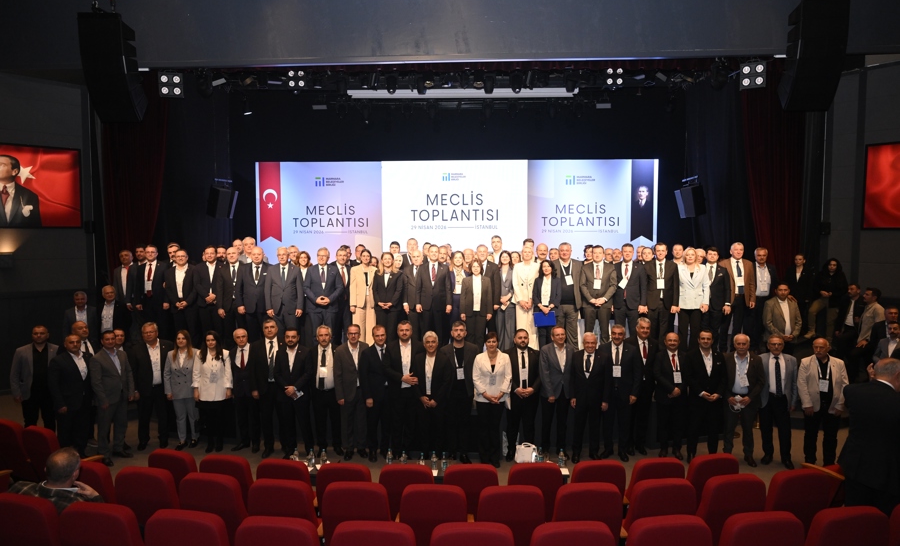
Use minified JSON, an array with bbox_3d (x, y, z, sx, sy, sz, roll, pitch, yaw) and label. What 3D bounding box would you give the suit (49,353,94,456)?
[{"bbox_3d":[-5.060,1.743,8.000,0.370,1.428,0.580,2,4,33],"label":"suit"}]

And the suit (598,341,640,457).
[{"bbox_3d":[2.181,1.607,7.720,0.530,1.490,0.330,0,4,6],"label":"suit"}]

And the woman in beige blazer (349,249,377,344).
[{"bbox_3d":[-1.355,0.486,9.400,0.470,1.716,0.320,-1,4,-20],"label":"woman in beige blazer"}]

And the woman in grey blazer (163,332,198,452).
[{"bbox_3d":[-3.720,1.613,8.263,0.480,1.668,0.330,-1,4,-14],"label":"woman in grey blazer"}]

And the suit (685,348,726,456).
[{"bbox_3d":[3.292,1.656,7.700,0.540,1.402,0.340,1,4,12],"label":"suit"}]

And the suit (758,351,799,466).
[{"bbox_3d":[4.285,1.732,7.823,0.530,1.458,0.340,2,4,23],"label":"suit"}]

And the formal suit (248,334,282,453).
[{"bbox_3d":[-2.440,1.638,7.999,0.550,1.568,0.330,-1,4,-16],"label":"formal suit"}]

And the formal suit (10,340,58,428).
[{"bbox_3d":[-5.692,1.675,8.179,0.570,1.498,0.340,-3,5,-36],"label":"formal suit"}]

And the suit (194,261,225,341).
[{"bbox_3d":[-3.617,0.549,9.100,0.540,1.449,0.330,-1,4,-10],"label":"suit"}]

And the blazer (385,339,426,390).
[{"bbox_3d":[-0.614,1.289,8.100,0.570,0.792,0.380,0,4,-3],"label":"blazer"}]

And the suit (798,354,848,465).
[{"bbox_3d":[4.720,1.741,7.550,0.580,1.444,0.330,2,4,25],"label":"suit"}]

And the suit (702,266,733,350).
[{"bbox_3d":[4.544,0.537,10.217,0.570,1.433,0.330,1,4,20],"label":"suit"}]

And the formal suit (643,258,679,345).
[{"bbox_3d":[3.445,0.545,9.705,0.560,1.528,0.320,1,4,15],"label":"formal suit"}]

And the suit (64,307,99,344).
[{"bbox_3d":[-5.974,1.229,9.700,0.550,1.420,0.330,-2,4,-28],"label":"suit"}]

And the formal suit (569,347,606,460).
[{"bbox_3d":[1.849,1.708,7.953,0.540,1.482,0.320,1,4,10],"label":"formal suit"}]

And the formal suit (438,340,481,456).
[{"bbox_3d":[0.139,1.664,7.838,0.580,1.580,0.330,0,4,2],"label":"formal suit"}]

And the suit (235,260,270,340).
[{"bbox_3d":[-3.430,0.503,10.480,0.570,1.444,0.330,-1,4,-20],"label":"suit"}]

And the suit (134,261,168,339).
[{"bbox_3d":[-4.717,0.528,9.450,0.550,1.488,0.330,-2,4,-24],"label":"suit"}]

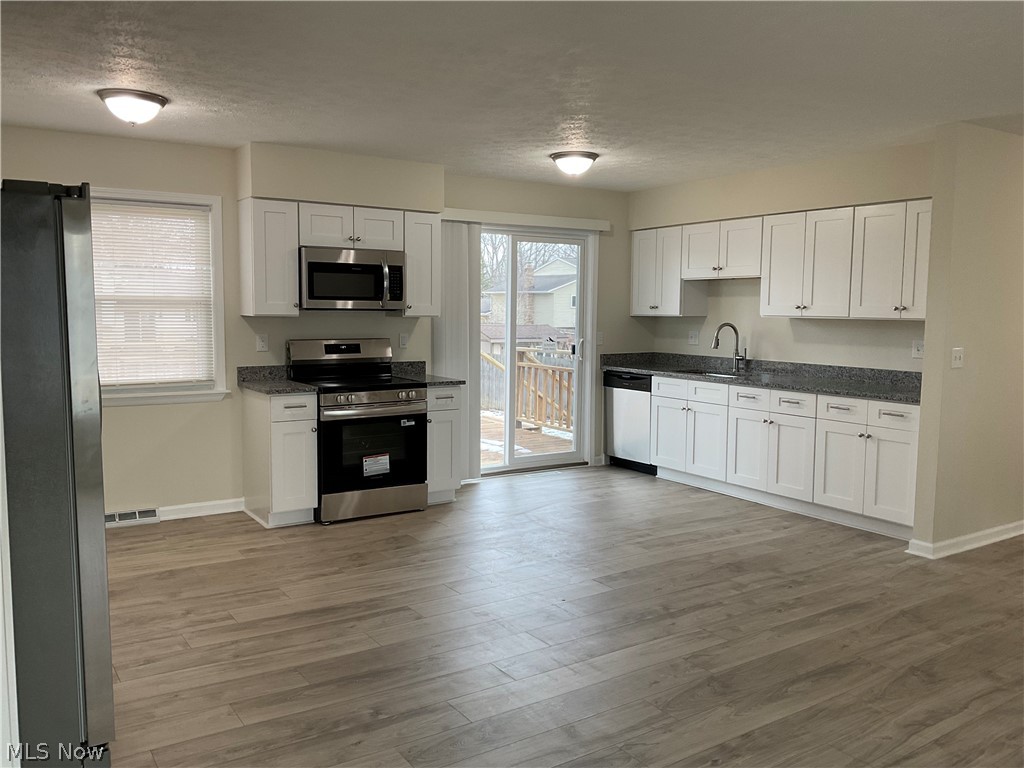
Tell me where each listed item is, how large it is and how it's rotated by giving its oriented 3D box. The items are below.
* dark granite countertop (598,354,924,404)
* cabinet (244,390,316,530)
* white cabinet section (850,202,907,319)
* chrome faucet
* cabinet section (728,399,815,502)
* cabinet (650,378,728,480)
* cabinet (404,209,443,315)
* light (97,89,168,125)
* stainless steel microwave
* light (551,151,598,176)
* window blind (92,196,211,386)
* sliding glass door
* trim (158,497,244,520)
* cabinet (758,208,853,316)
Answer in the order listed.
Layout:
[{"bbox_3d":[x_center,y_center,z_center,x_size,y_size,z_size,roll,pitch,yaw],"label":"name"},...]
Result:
[{"bbox_3d":[1.896,-0.073,6.538,0.629,0.141,3.053,-3,6,-33],"label":"dark granite countertop"},{"bbox_3d":[-1.564,0.470,5.767,0.309,0.861,0.626,-3,6,-33],"label":"cabinet"},{"bbox_3d":[2.538,-0.809,5.744,0.302,0.751,0.383,-3,6,-33],"label":"white cabinet section"},{"bbox_3d":[1.766,-0.284,6.924,0.291,0.414,0.126,-3,6,-33],"label":"chrome faucet"},{"bbox_3d":[2.050,0.437,6.271,0.504,0.664,0.785,-3,6,-33],"label":"cabinet section"},{"bbox_3d":[1.643,0.351,6.973,0.612,0.785,0.845,-3,6,-33],"label":"cabinet"},{"bbox_3d":[-0.739,-0.886,6.364,0.300,0.757,0.321,-3,6,-34],"label":"cabinet"},{"bbox_3d":[-1.895,-1.366,4.297,0.329,0.141,0.329,-3,6,-33],"label":"light"},{"bbox_3d":[-1.161,-0.727,6.047,0.761,0.419,0.413,-3,6,-33],"label":"stainless steel microwave"},{"bbox_3d":[0.427,-1.494,5.841,0.334,0.135,0.334,0,5,0],"label":"light"},{"bbox_3d":[-2.327,-0.571,5.559,0.747,1.172,0.040,-3,6,-34],"label":"window blind"},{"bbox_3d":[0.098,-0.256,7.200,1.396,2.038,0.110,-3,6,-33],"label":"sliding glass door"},{"bbox_3d":[-2.098,0.852,5.818,0.558,0.082,0.016,-3,6,-33],"label":"trim"},{"bbox_3d":[2.231,-0.855,6.242,0.327,0.753,0.772,-3,6,-33],"label":"cabinet"}]

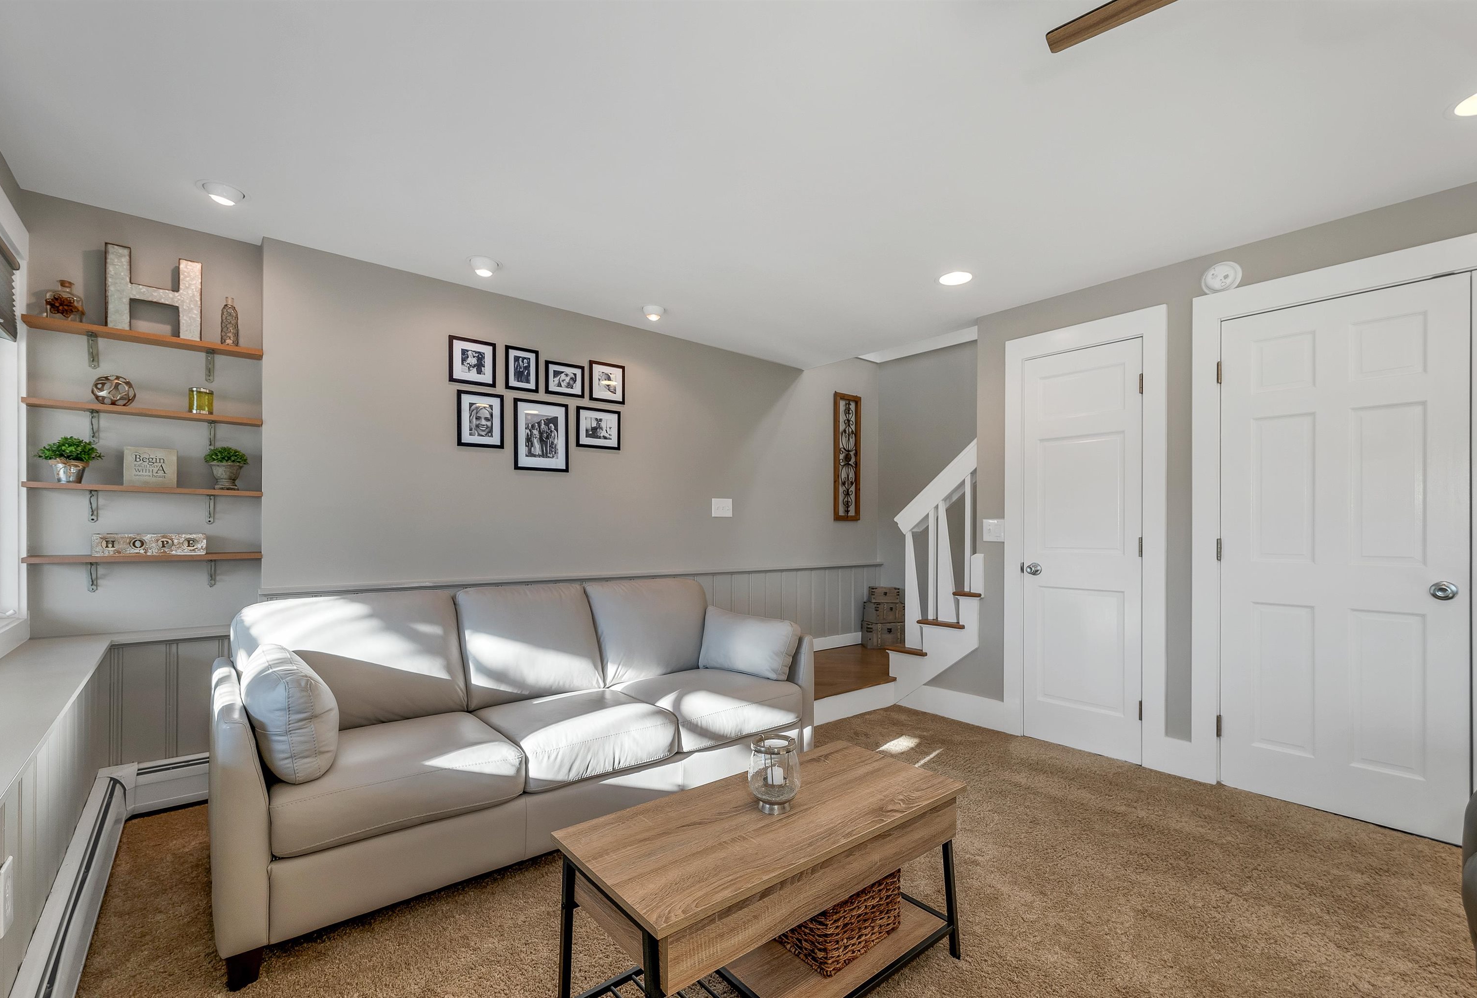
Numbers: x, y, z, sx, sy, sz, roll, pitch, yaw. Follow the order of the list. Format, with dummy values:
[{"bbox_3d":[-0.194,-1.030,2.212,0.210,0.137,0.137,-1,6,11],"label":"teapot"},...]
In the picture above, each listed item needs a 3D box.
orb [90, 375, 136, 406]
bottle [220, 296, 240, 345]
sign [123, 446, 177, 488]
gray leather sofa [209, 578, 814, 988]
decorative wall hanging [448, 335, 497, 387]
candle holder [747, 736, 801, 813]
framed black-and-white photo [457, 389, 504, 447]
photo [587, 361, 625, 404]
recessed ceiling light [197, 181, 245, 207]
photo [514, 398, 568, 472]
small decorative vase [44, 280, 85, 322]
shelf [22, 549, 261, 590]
[{"bbox_3d":[-2.387,-0.410,2.221,0.118,0.118,0.118,1,-2,-38],"label":"orb"},{"bbox_3d":[-2.121,-0.735,2.433,0.059,0.216,0.059,1,-2,-38],"label":"bottle"},{"bbox_3d":[-2.309,-0.123,2.289,0.149,0.155,0.035,1,-2,-38],"label":"sign"},{"bbox_3d":[-0.743,0.807,2.407,2.020,0.860,0.929,2,-3,-38],"label":"gray leather sofa"},{"bbox_3d":[-1.373,-0.709,3.019,0.230,0.230,0.022,2,-3,-38],"label":"decorative wall hanging"},{"bbox_3d":[0.090,0.685,1.446,0.131,0.161,0.131,0,-2,0],"label":"candle holder"},{"bbox_3d":[-1.341,-0.412,3.044,0.230,0.282,0.022,2,-3,-38],"label":"framed black-and-white photo"},{"bbox_3d":[-0.778,-0.694,3.485,0.231,0.231,0.022,2,-3,-38],"label":"photo"},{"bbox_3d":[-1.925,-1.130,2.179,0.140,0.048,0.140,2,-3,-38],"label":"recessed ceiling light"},{"bbox_3d":[-1.088,-0.348,3.242,0.304,0.383,0.022,2,-3,-38],"label":"photo"},{"bbox_3d":[-2.533,-0.740,2.190,0.098,0.163,0.085,2,-3,-38],"label":"small decorative vase"},{"bbox_3d":[-2.344,0.295,2.335,0.667,0.149,0.130,2,-3,-38],"label":"shelf"}]

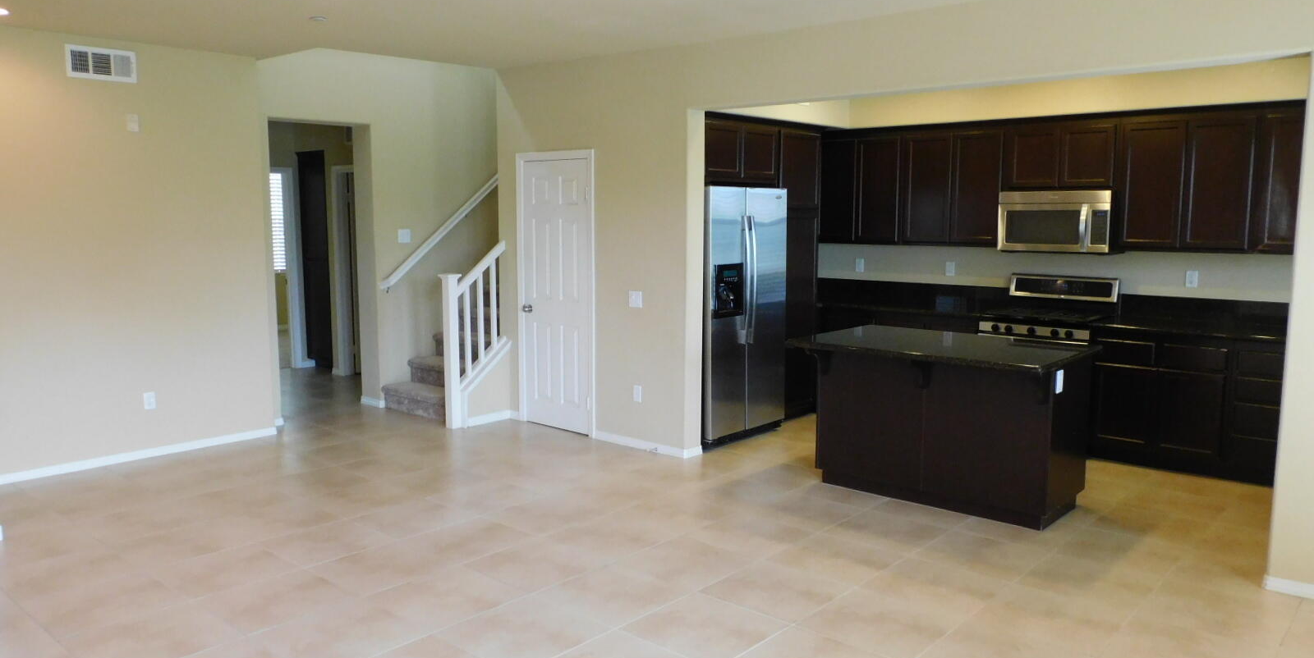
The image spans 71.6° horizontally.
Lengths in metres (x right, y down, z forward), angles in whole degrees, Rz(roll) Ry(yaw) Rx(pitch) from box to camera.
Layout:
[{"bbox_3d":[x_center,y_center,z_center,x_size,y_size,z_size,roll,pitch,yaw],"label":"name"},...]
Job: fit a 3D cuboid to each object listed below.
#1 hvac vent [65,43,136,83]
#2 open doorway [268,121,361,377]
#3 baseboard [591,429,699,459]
[{"bbox_3d":[-3.543,-1.695,5.826,0.030,0.200,0.405,6,9,42],"label":"hvac vent"},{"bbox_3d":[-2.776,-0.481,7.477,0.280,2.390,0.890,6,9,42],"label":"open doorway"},{"bbox_3d":[-0.072,0.799,6.446,0.870,0.070,0.170,6,9,42],"label":"baseboard"}]

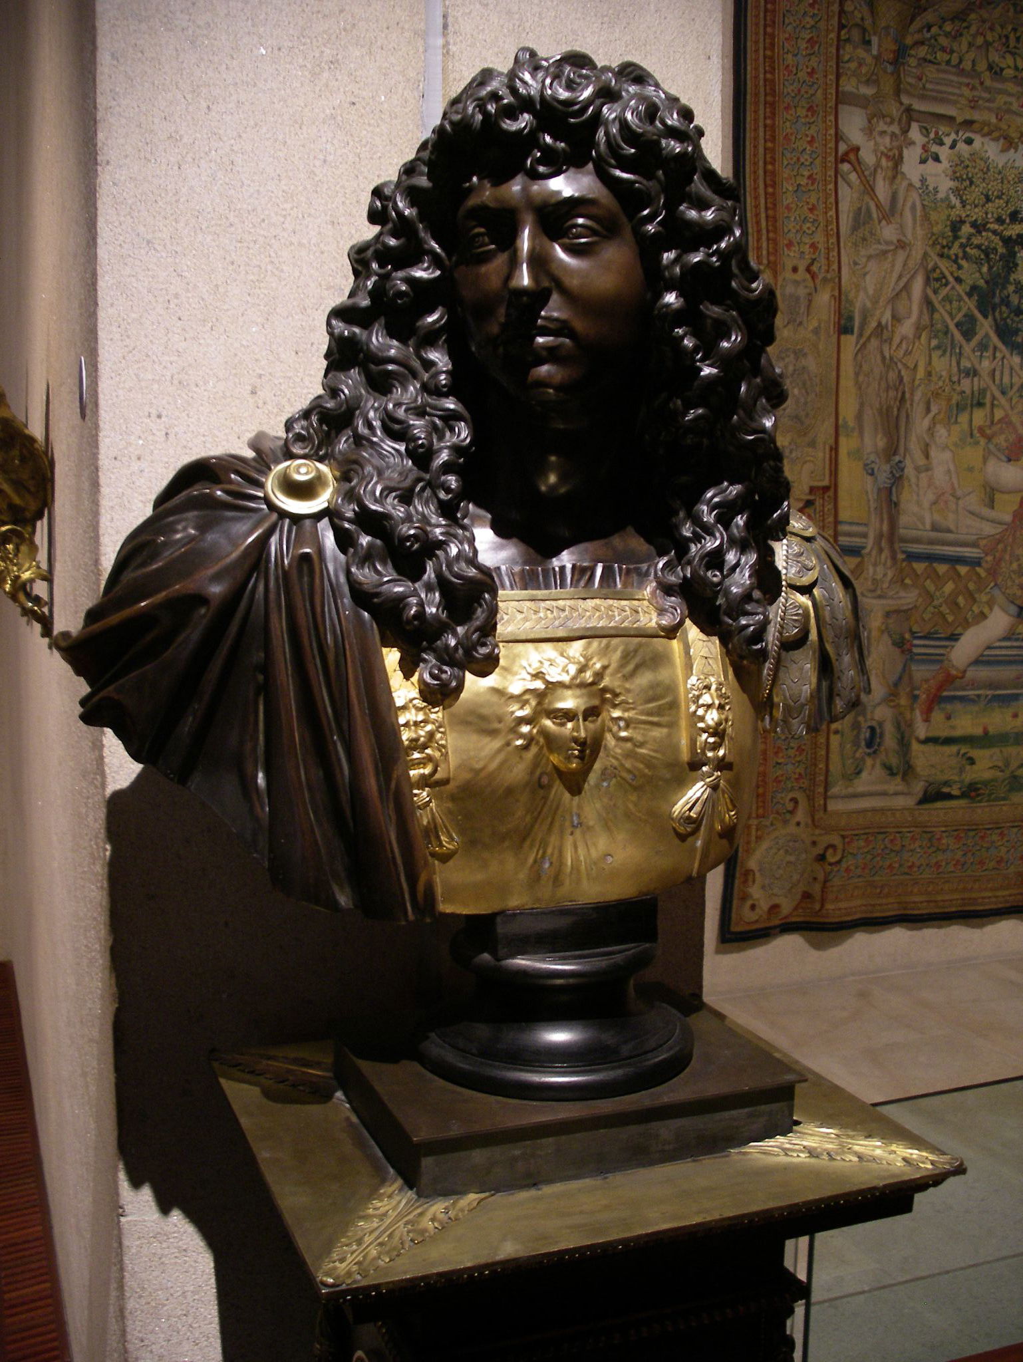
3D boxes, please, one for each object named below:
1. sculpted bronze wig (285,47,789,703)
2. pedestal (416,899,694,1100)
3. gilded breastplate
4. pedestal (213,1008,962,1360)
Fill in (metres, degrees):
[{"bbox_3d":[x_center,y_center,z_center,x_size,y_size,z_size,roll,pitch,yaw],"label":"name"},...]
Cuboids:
[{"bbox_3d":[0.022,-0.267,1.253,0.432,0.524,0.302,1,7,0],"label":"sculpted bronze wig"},{"bbox_3d":[0.040,0.254,1.291,0.244,0.151,0.244,1,7,0],"label":"pedestal"},{"bbox_3d":[0.043,0.042,1.267,0.340,0.265,0.162,-2,7,-21],"label":"gilded breastplate"},{"bbox_3d":[0.032,0.863,1.363,0.540,1.076,0.461,-2,7,-21],"label":"pedestal"}]

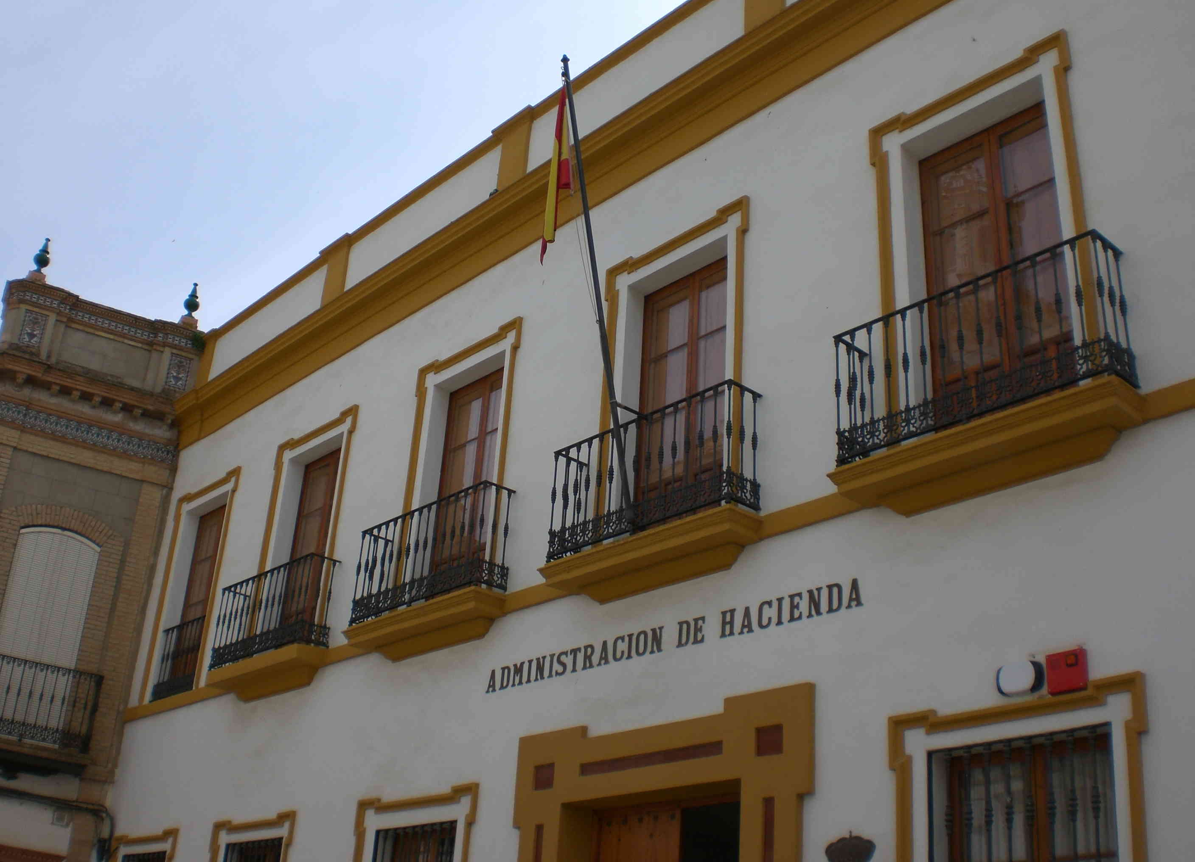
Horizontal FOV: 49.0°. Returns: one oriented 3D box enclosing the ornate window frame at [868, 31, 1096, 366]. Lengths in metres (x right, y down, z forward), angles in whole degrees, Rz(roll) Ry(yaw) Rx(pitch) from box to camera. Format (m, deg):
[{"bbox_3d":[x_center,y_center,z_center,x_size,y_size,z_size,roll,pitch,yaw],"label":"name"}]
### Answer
[{"bbox_3d":[2.497,-1.216,8.640,0.073,2.744,1.578,25,-33,-37],"label":"ornate window frame"}]

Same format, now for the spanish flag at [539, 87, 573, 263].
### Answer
[{"bbox_3d":[-0.342,-2.123,11.051,0.241,1.690,0.227,23,-31,-37],"label":"spanish flag"}]

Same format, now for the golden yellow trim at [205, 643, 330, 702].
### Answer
[{"bbox_3d":[-3.733,2.736,14.660,0.398,0.334,2.059,23,-31,-37],"label":"golden yellow trim"}]

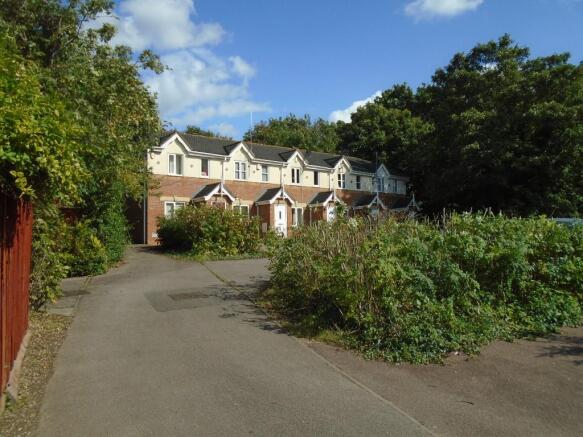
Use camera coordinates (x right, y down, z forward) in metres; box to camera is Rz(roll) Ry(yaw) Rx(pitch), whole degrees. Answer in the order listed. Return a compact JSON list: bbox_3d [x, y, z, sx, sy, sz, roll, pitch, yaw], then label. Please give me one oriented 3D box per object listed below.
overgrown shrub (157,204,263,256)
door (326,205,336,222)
[{"bbox_3d":[-3.430,0.400,18.300,4.500,2.050,3.000,0,-1,-9],"label":"overgrown shrub"},{"bbox_3d":[2.750,0.280,29.200,0.920,2.070,0.080,1,-1,-37],"label":"door"}]

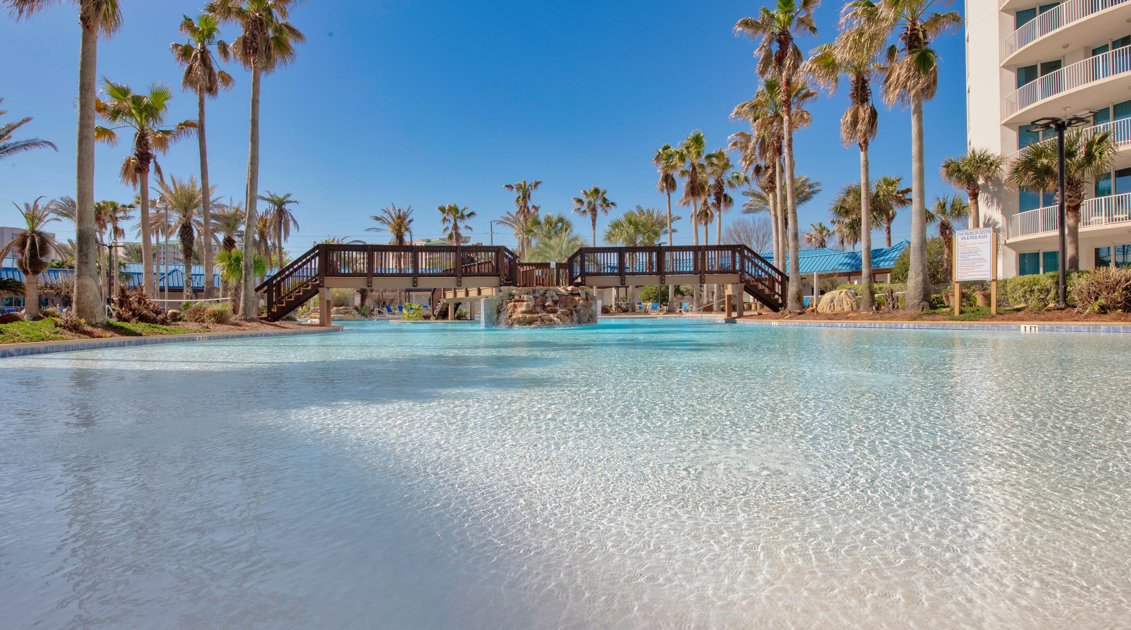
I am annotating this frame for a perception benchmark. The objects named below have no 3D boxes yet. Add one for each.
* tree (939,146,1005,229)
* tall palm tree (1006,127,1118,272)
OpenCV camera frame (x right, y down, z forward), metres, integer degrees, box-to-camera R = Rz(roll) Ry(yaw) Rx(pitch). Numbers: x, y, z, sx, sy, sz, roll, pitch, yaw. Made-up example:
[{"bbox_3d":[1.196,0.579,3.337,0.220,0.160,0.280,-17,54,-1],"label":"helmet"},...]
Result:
[{"bbox_3d":[18.591,-4.023,27.300,2.950,7.237,2.850,-1,0,0],"label":"tree"},{"bbox_3d":[15.793,-3.039,19.000,3.400,5.684,3.200,-1,0,0],"label":"tall palm tree"}]

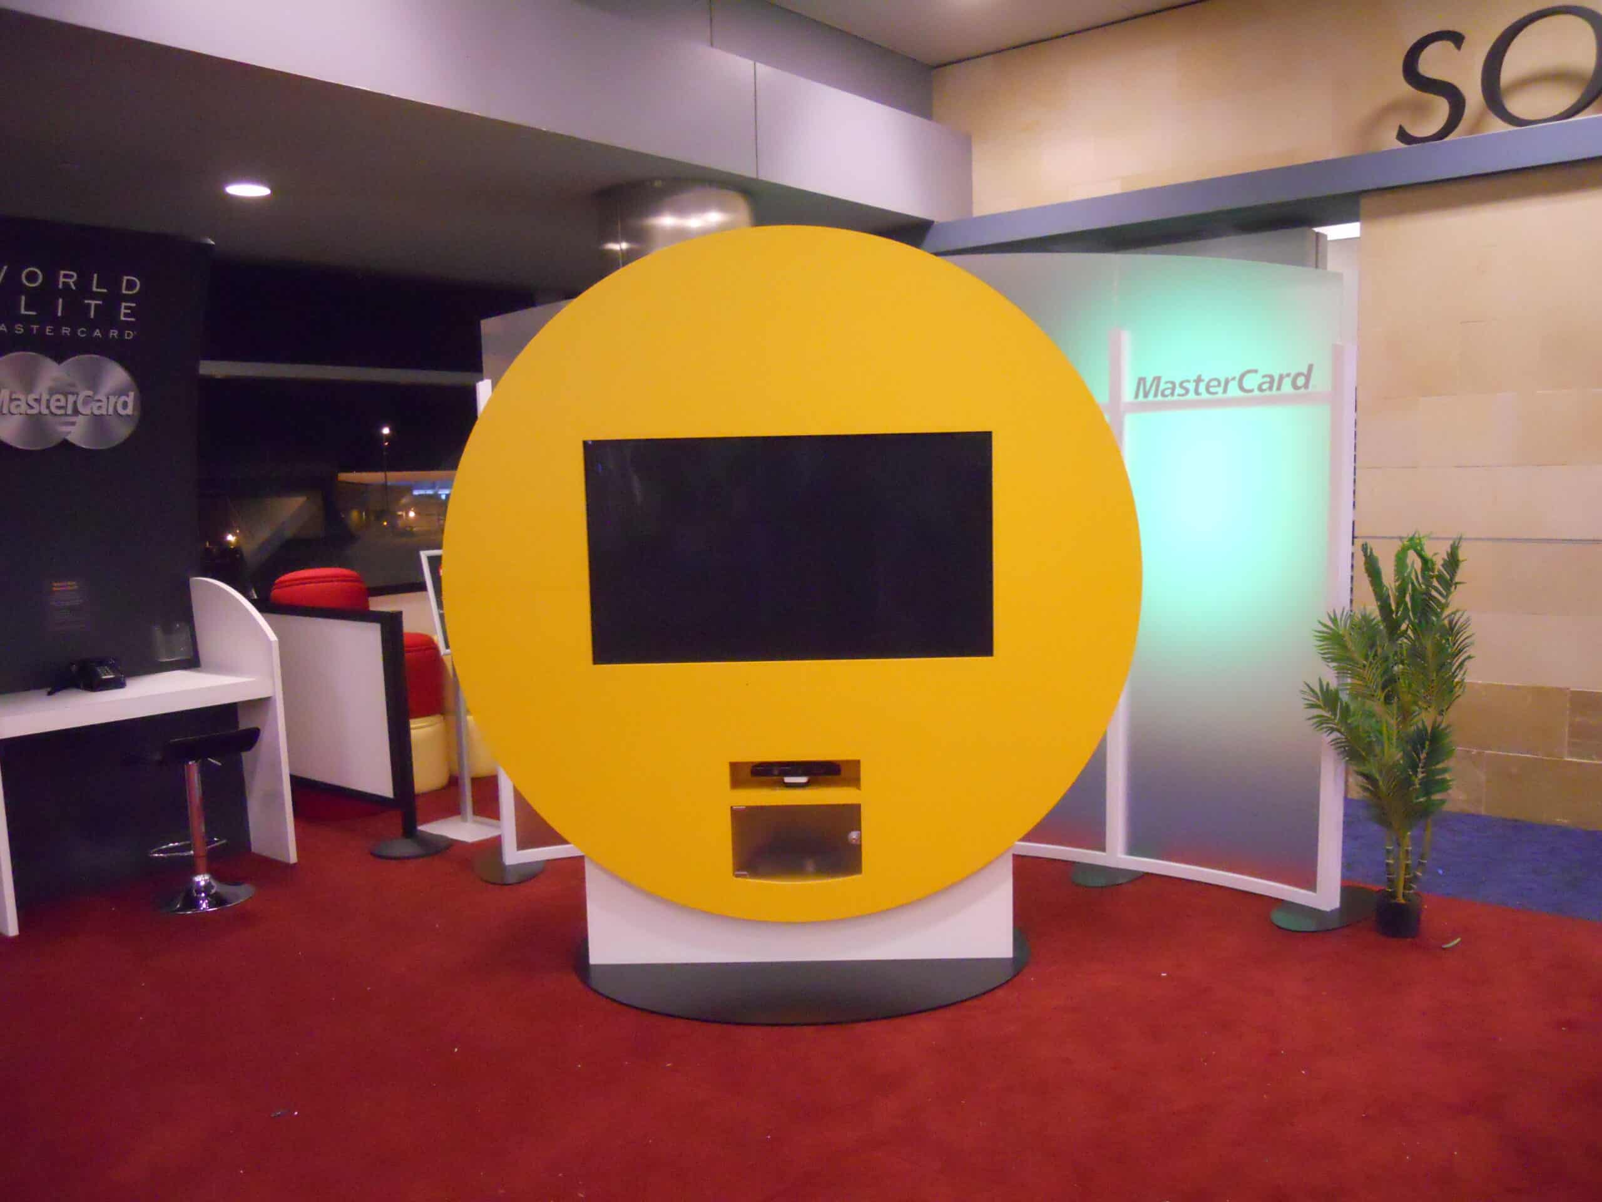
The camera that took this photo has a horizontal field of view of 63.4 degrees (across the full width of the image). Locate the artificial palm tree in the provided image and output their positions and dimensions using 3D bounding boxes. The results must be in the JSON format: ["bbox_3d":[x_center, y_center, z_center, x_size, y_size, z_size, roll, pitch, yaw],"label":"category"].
[{"bbox_3d":[1.902,0.437,4.194,0.530,1.310,0.480,-1,8,0],"label":"artificial palm tree"}]

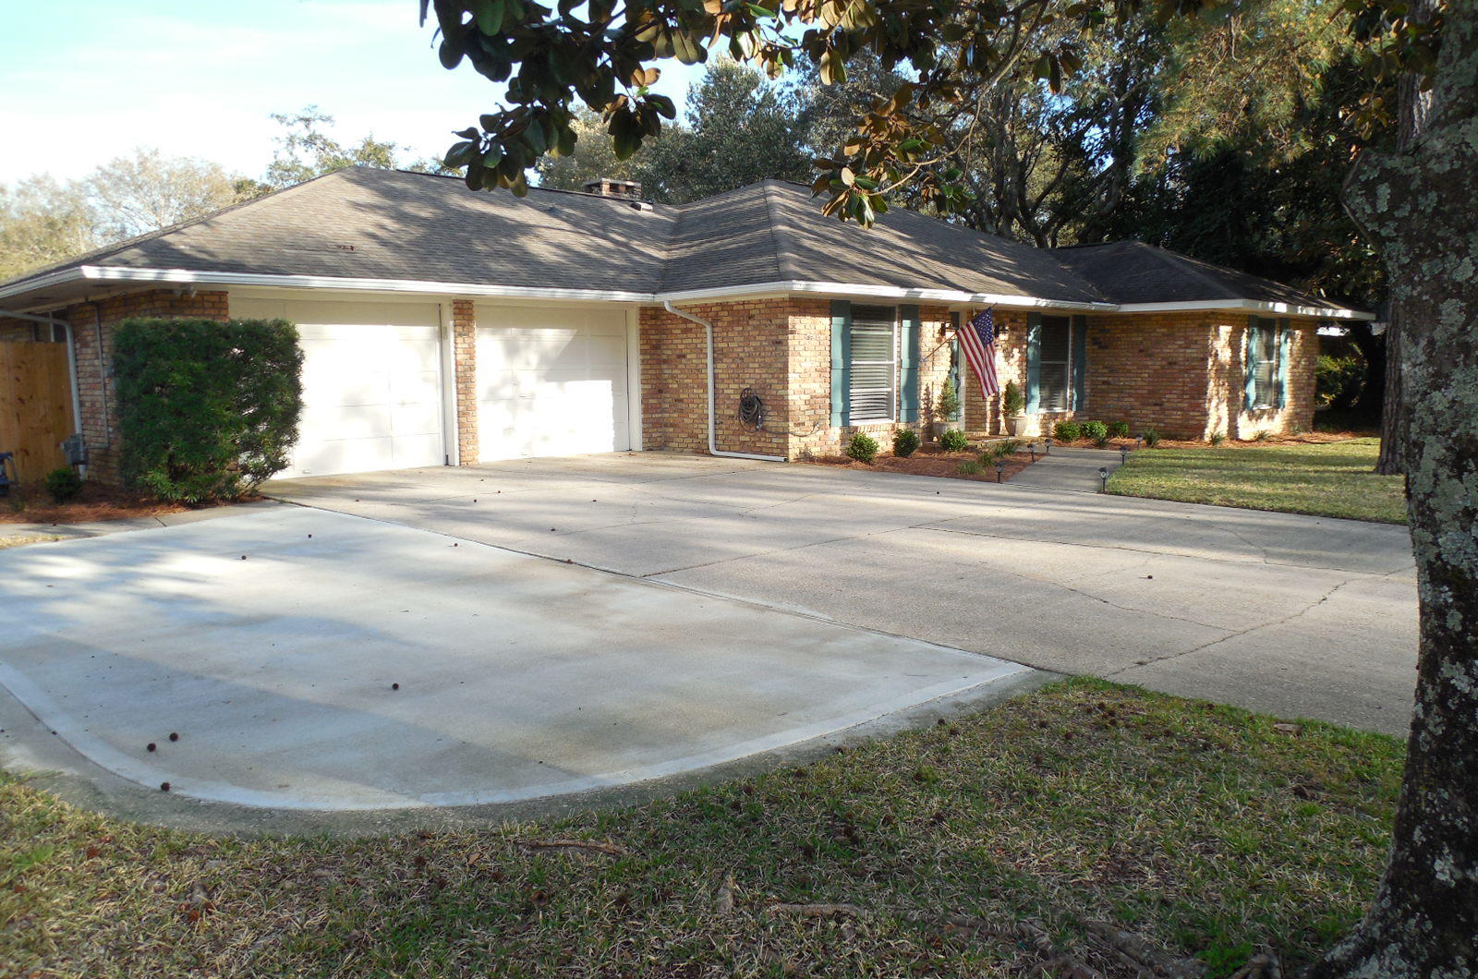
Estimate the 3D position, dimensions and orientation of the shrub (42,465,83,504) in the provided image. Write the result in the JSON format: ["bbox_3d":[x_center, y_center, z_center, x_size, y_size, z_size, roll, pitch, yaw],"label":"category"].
[{"bbox_3d":[-7.431,-0.052,11.710,0.410,0.390,0.410,-5,8,-32],"label":"shrub"}]

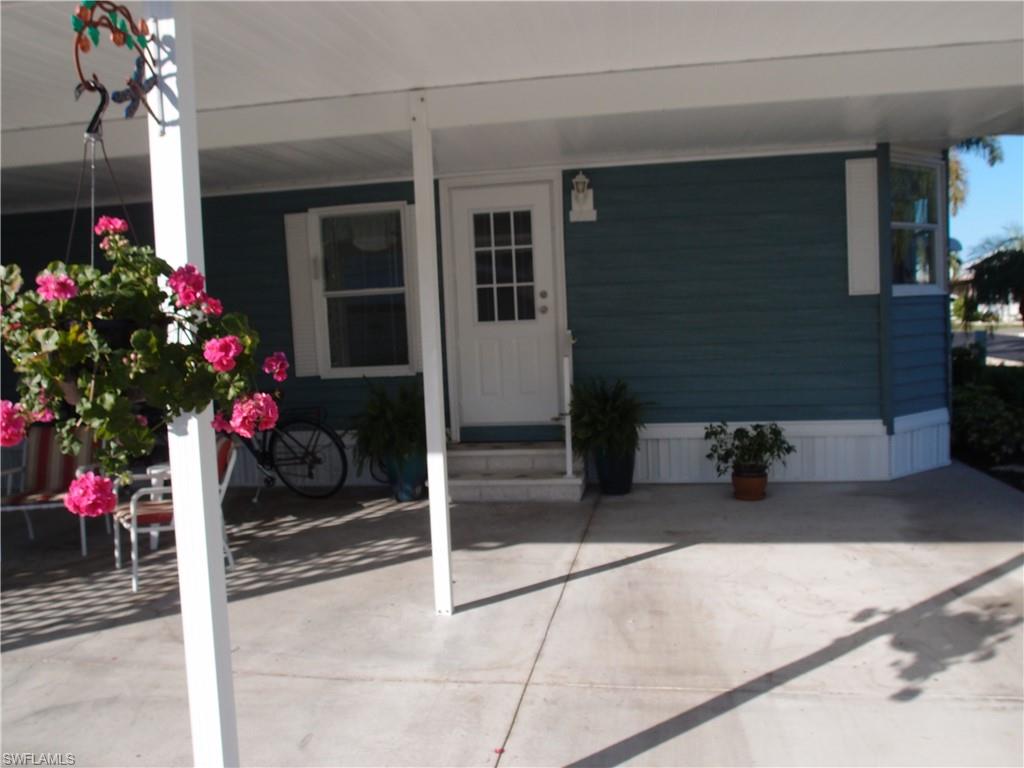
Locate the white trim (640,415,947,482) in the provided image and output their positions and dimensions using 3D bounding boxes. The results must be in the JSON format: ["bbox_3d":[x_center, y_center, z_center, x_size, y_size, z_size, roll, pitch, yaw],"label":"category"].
[{"bbox_3d":[2.474,0.538,7.295,2.843,0.513,0.814,-2,4,11],"label":"white trim"}]

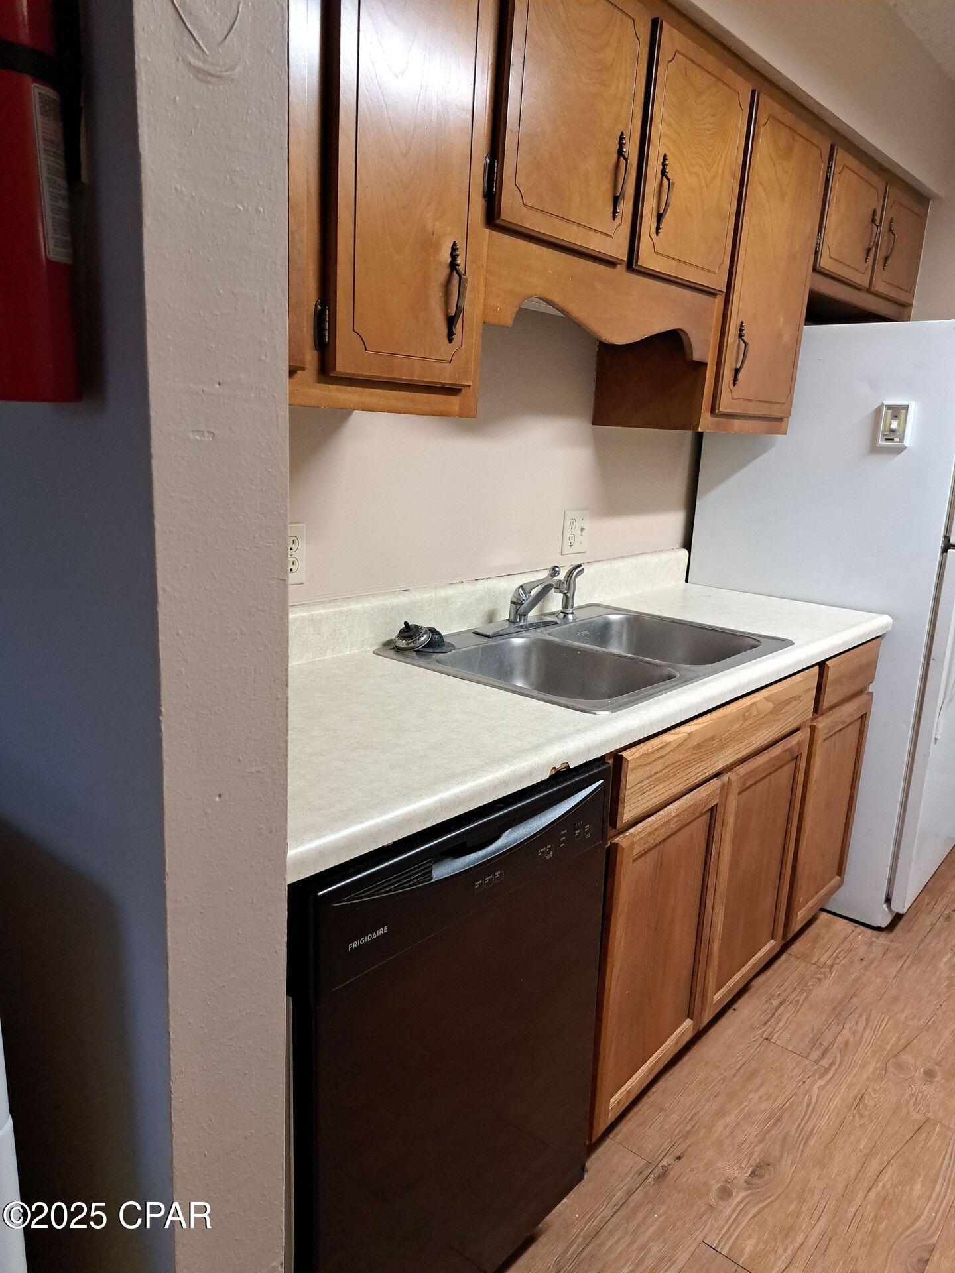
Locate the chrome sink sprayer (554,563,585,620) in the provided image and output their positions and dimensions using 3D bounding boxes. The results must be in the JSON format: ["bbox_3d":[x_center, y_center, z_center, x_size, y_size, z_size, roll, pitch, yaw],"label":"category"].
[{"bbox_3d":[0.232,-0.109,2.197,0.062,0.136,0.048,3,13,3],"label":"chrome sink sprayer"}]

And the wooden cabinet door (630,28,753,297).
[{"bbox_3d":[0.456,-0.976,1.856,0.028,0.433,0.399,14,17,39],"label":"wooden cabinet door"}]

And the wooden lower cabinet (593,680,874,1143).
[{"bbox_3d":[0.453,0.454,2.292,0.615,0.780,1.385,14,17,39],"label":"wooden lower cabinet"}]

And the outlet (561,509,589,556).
[{"bbox_3d":[0.261,-0.279,2.355,0.007,0.115,0.115,14,17,39],"label":"outlet"}]

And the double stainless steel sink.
[{"bbox_3d":[0.263,0.098,1.996,0.555,0.170,0.838,14,17,39],"label":"double stainless steel sink"}]

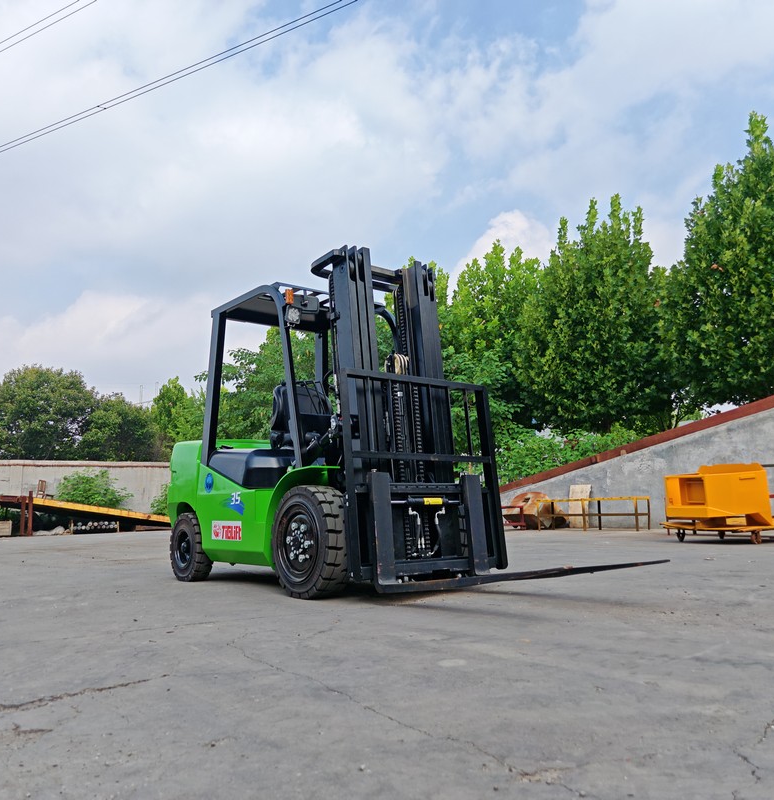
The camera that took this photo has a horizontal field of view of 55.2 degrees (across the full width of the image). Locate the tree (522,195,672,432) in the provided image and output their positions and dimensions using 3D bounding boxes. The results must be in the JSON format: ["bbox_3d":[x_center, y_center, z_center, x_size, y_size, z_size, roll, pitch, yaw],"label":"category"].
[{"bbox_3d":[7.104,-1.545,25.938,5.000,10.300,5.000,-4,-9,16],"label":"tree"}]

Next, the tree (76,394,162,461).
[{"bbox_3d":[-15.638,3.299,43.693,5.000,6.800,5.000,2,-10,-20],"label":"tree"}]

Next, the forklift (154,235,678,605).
[{"bbox_3d":[-0.207,0.182,5.122,1.220,2.210,4.130,6,-11,-37],"label":"forklift"}]

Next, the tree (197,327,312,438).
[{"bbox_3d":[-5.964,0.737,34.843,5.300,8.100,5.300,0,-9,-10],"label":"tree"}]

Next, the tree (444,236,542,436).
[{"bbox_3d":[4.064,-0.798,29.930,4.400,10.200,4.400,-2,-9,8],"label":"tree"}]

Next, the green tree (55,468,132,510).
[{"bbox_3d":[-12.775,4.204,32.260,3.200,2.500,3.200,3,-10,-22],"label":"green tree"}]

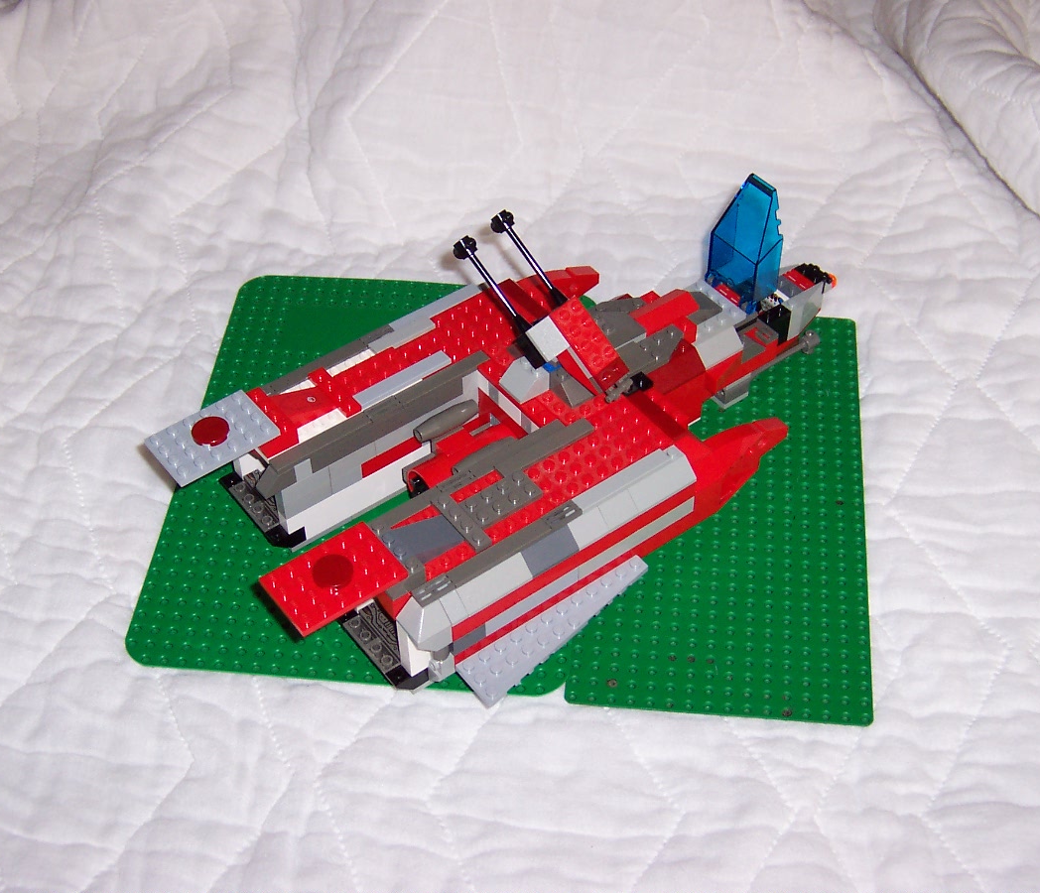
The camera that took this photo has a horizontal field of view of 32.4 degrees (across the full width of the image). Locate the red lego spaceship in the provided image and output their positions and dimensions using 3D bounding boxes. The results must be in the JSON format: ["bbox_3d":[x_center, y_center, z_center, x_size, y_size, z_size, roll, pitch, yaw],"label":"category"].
[{"bbox_3d":[0.015,-0.028,0.800,0.336,0.101,0.208,-29,52,-23],"label":"red lego spaceship"}]

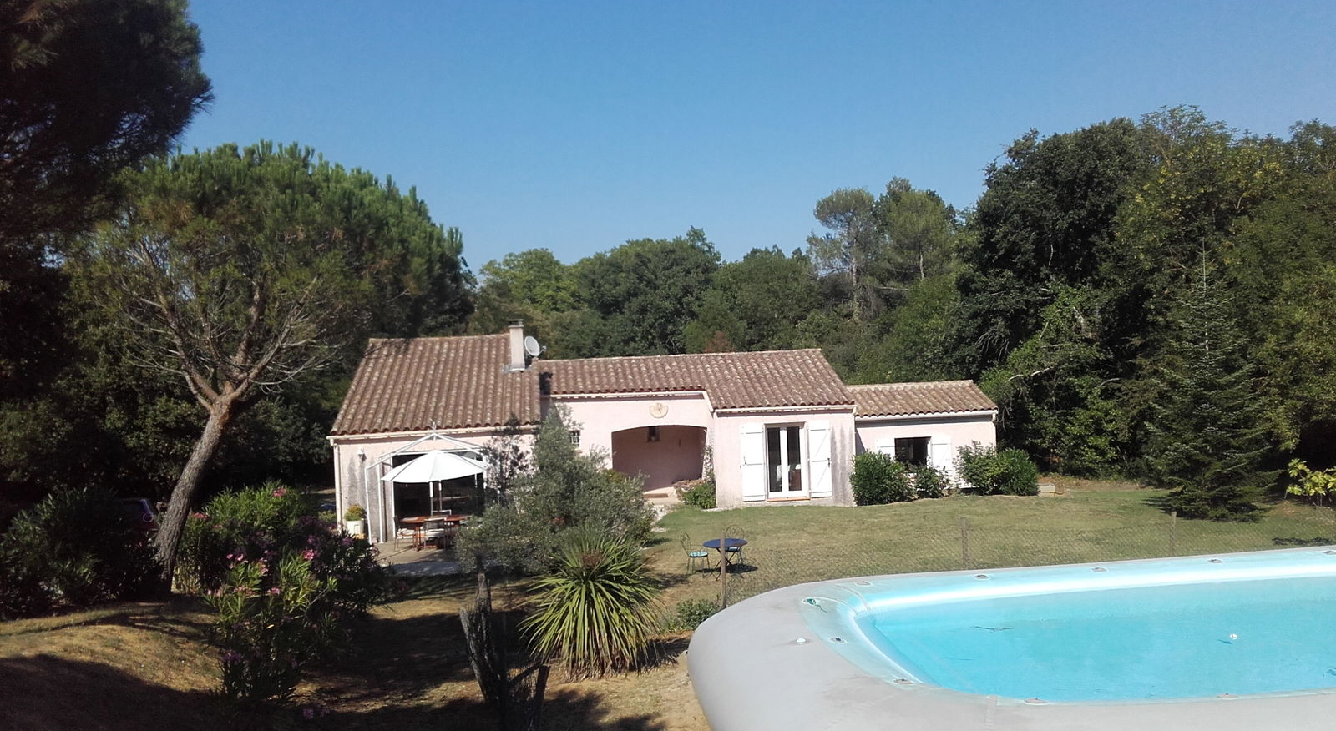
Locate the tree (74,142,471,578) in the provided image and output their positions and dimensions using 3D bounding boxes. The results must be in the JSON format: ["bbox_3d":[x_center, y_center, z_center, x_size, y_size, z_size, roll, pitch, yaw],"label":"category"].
[{"bbox_3d":[-8.281,-0.055,23.400,8.200,9.200,7.400,-2,4,-5],"label":"tree"}]

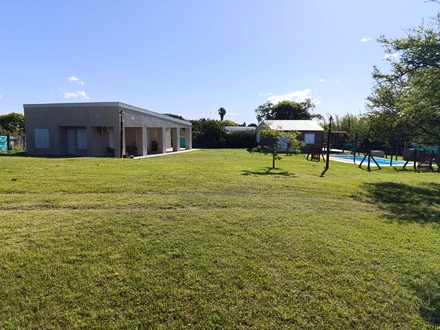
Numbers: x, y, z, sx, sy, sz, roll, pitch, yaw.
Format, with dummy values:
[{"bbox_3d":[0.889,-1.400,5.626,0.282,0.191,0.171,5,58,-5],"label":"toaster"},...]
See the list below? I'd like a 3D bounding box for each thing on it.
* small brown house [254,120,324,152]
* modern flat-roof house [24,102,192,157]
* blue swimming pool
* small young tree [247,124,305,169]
[{"bbox_3d":[7.047,-3.000,30.328,5.100,3.250,5.500,0,7,-8],"label":"small brown house"},{"bbox_3d":[-8.995,-3.147,26.815,8.900,3.850,11.600,3,8,19],"label":"modern flat-roof house"},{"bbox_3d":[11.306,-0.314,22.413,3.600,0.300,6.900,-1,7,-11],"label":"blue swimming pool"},{"bbox_3d":[3.167,-1.058,16.830,3.100,2.500,2.900,1,7,0],"label":"small young tree"}]

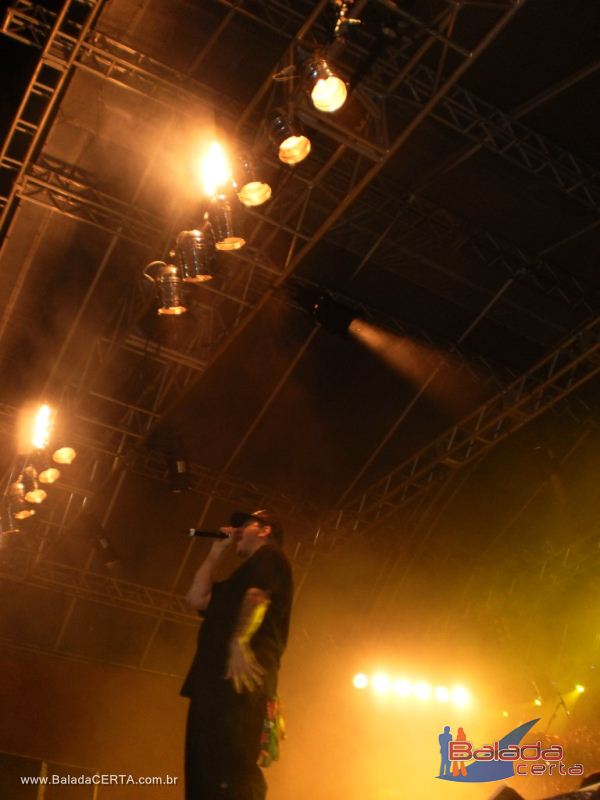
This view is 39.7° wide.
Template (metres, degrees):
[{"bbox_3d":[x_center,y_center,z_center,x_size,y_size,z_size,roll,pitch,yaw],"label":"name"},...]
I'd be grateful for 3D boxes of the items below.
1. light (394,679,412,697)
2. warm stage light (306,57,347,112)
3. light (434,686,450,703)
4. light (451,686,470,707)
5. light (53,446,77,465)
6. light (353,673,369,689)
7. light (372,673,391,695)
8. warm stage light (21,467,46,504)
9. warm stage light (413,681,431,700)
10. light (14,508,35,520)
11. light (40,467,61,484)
[{"bbox_3d":[1.861,5.251,15.238,0.250,0.250,0.380,3,-15,-3],"label":"light"},{"bbox_3d":[0.160,-2.112,5.536,0.250,0.380,0.250,31,-60,-34],"label":"warm stage light"},{"bbox_3d":[2.610,5.467,15.491,0.250,0.250,0.380,3,-15,-3],"label":"light"},{"bbox_3d":[2.964,5.546,15.609,0.250,0.250,0.380,3,-15,-3],"label":"light"},{"bbox_3d":[-2.636,0.475,9.210,0.250,0.380,0.250,-27,-40,1],"label":"light"},{"bbox_3d":[1.062,5.030,14.958,0.250,0.250,0.380,3,-15,-3],"label":"light"},{"bbox_3d":[1.449,5.130,15.095,0.250,0.250,0.380,3,-15,-3],"label":"light"},{"bbox_3d":[-3.180,0.991,9.931,0.250,0.380,0.250,-18,-34,-11],"label":"warm stage light"},{"bbox_3d":[2.213,5.347,15.358,0.250,0.250,0.380,3,-15,-3],"label":"warm stage light"},{"bbox_3d":[-3.433,1.241,10.269,0.250,0.380,0.250,-5,-29,-32],"label":"light"},{"bbox_3d":[-2.912,0.721,9.562,0.250,0.380,0.250,-23,-37,-5],"label":"light"}]

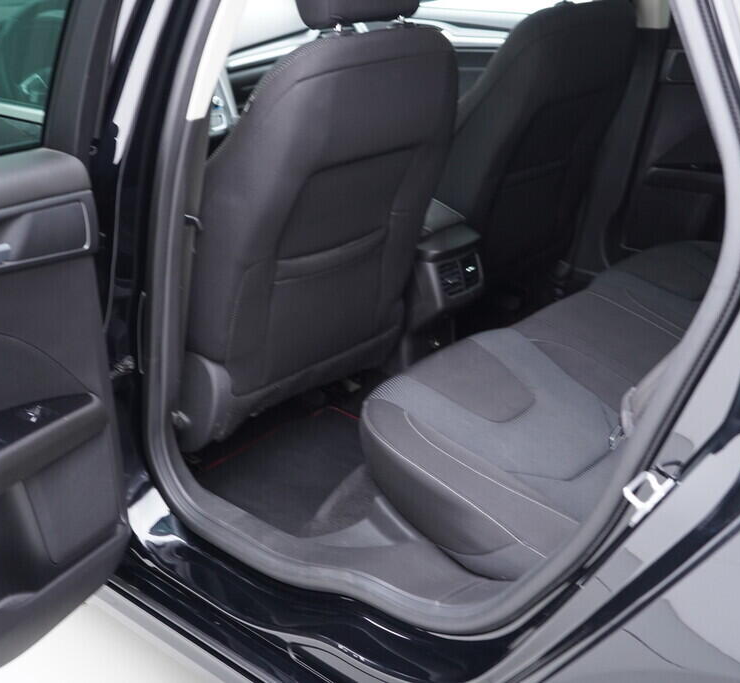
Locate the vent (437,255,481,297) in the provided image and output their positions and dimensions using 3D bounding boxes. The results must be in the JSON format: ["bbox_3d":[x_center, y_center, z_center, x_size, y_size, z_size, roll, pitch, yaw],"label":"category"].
[{"bbox_3d":[0.174,-0.135,2.099,0.030,0.077,0.120,-1,16,46],"label":"vent"}]

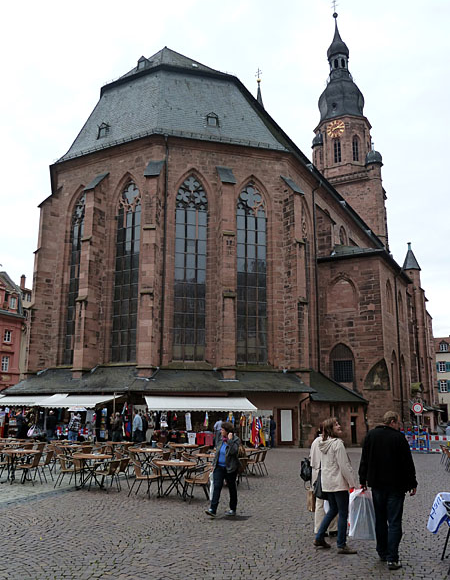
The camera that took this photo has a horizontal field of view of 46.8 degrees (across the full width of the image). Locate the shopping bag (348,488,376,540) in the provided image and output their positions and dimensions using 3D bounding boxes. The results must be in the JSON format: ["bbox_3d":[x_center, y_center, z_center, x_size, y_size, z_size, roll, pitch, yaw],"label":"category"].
[{"bbox_3d":[1.700,2.766,6.428,0.350,0.587,0.180,0,-14,0],"label":"shopping bag"}]

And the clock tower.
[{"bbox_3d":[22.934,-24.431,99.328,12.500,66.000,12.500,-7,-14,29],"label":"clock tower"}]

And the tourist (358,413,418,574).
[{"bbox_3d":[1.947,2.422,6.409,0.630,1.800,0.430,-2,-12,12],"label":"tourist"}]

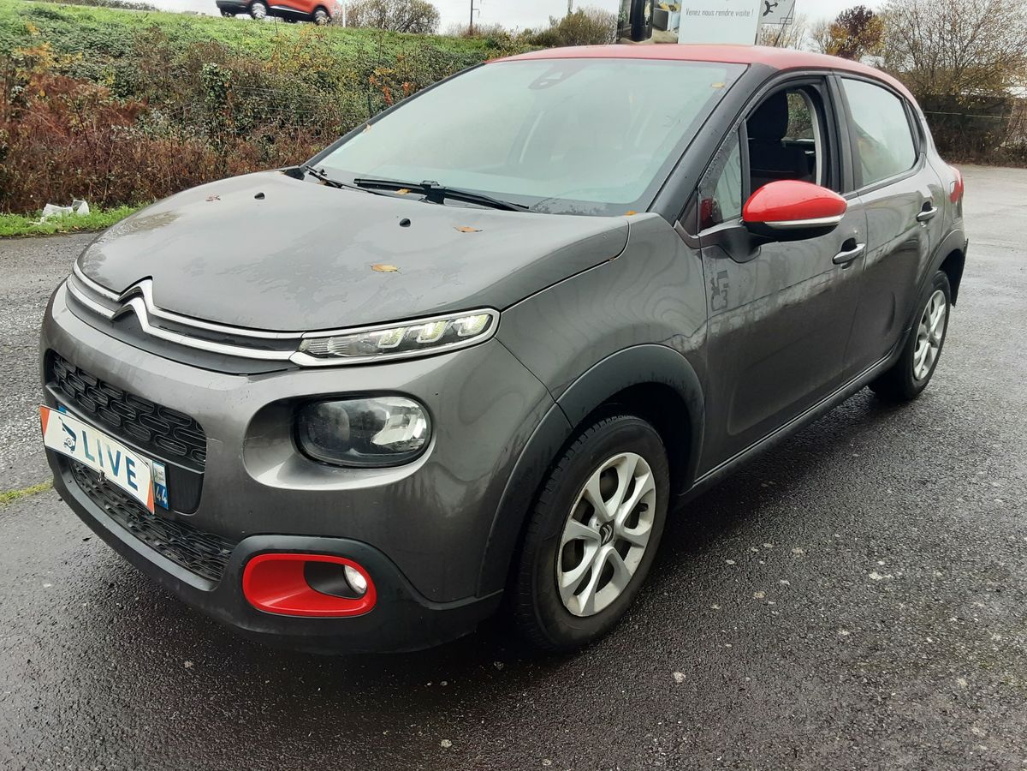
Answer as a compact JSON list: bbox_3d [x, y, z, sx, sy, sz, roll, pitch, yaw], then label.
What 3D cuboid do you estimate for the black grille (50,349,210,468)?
[{"bbox_3d":[-0.898,0.033,1.849,0.760,0.135,0.085,16,24,37],"label":"black grille"}]

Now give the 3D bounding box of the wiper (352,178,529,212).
[{"bbox_3d":[-0.216,-0.512,2.140,0.080,0.050,0.700,-17,26,-41],"label":"wiper"}]

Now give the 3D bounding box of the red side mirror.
[{"bbox_3d":[0.727,-0.452,2.079,0.230,0.145,0.140,17,25,39],"label":"red side mirror"}]

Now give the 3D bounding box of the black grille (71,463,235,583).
[{"bbox_3d":[-0.895,0.296,1.947,0.790,0.135,0.090,16,24,37],"label":"black grille"}]

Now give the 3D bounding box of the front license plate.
[{"bbox_3d":[-0.978,0.163,1.875,0.505,0.112,0.025,16,25,37],"label":"front license plate"}]

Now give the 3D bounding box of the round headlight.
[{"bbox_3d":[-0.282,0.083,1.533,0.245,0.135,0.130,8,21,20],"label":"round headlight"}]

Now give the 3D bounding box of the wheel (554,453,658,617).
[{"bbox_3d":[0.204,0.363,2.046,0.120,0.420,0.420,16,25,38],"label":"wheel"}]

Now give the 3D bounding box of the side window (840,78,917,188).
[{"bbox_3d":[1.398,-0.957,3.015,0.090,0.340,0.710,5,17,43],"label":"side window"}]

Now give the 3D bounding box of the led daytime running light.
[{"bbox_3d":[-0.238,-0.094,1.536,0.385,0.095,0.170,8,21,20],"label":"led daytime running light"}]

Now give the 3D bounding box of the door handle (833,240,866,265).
[{"bbox_3d":[1.086,-0.429,2.607,0.055,0.045,0.200,17,25,39],"label":"door handle"}]

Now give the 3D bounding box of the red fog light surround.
[{"bbox_3d":[-0.423,0.407,1.669,0.280,0.130,0.110,9,21,23],"label":"red fog light surround"}]

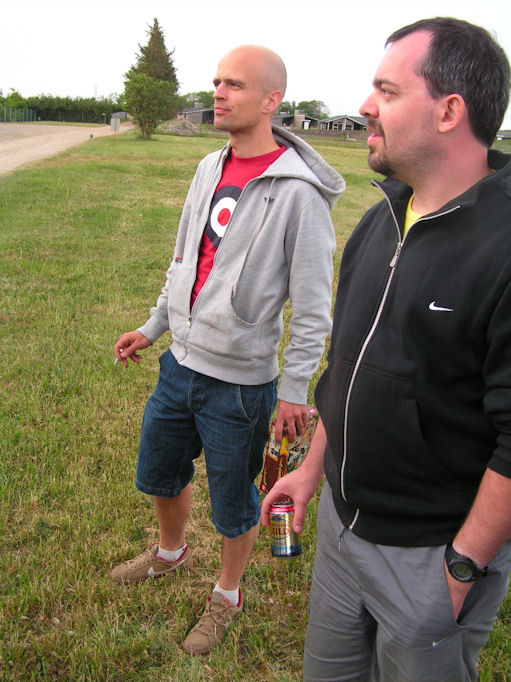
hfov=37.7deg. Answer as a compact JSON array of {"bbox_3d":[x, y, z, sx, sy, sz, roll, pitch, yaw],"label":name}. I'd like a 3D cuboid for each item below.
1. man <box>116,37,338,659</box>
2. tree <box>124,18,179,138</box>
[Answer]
[{"bbox_3d":[-0.091,0.019,2.394,0.530,1.800,0.620,-12,22,-40],"label":"man"},{"bbox_3d":[-7.106,-17.848,51.136,3.690,7.771,3.505,3,16,0],"label":"tree"}]

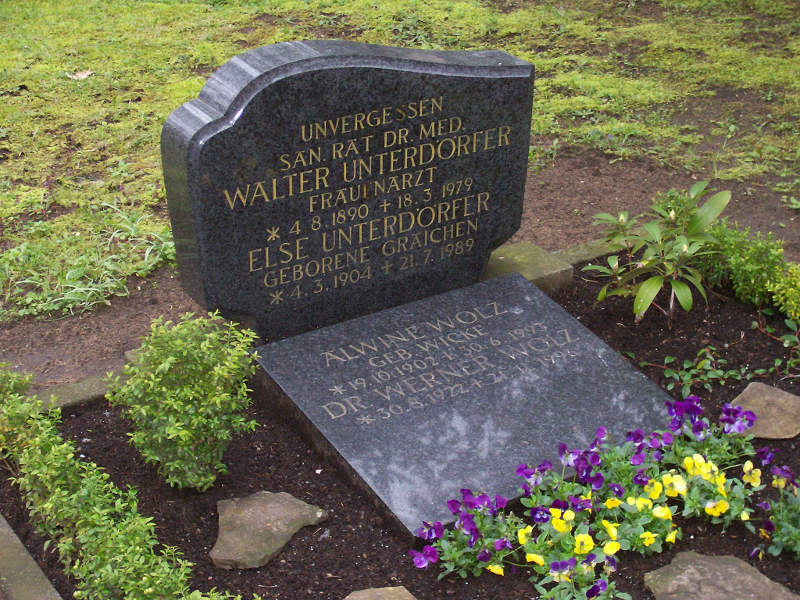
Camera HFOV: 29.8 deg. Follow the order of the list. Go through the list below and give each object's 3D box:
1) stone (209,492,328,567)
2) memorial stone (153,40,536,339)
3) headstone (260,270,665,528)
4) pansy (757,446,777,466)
[{"bbox_3d":[-0.234,0.416,2.696,0.207,0.050,0.180,0,26,0],"label":"stone"},{"bbox_3d":[-0.087,-0.267,3.275,0.850,0.614,0.140,-16,30,-28],"label":"memorial stone"},{"bbox_3d":[0.151,0.211,3.107,0.700,0.070,0.657,-16,38,-28],"label":"headstone"},{"bbox_3d":[0.699,0.299,2.866,0.032,0.030,0.022,-13,28,-24],"label":"pansy"}]

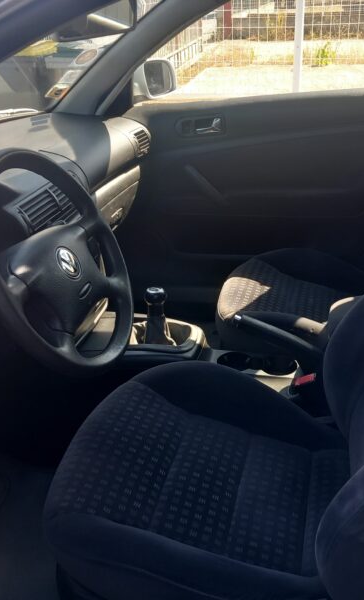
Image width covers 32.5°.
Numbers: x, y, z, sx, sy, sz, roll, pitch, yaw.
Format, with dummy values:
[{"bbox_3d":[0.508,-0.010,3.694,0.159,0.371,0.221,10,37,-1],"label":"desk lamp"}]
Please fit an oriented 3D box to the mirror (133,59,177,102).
[{"bbox_3d":[-0.108,-0.755,2.135,0.110,0.145,0.210,10,28,26],"label":"mirror"}]

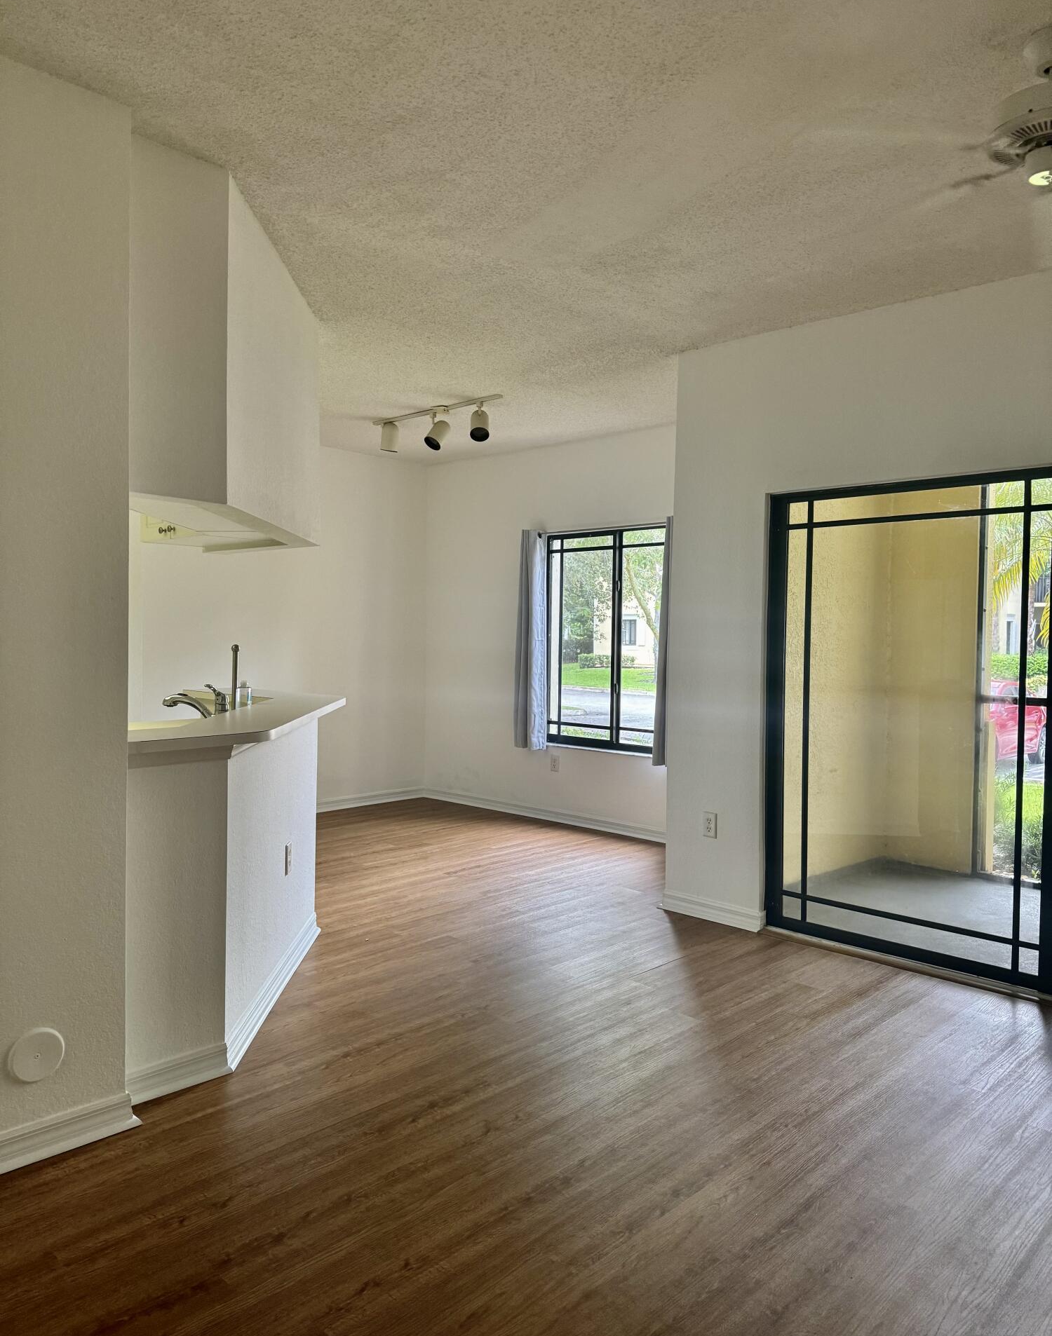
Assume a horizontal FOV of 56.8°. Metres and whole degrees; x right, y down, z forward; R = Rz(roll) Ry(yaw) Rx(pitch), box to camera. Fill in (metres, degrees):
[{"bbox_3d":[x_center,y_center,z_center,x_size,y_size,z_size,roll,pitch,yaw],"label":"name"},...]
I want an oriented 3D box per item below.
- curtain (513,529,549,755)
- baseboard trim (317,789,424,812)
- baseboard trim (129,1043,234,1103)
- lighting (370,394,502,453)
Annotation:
[{"bbox_3d":[0.030,-0.204,7.173,0.220,1.620,0.120,3,2,43],"label":"curtain"},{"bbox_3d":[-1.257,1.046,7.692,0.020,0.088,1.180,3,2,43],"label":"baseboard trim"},{"bbox_3d":[-1.032,1.200,2.869,0.020,0.088,0.351,3,2,43],"label":"baseboard trim"},{"bbox_3d":[-0.595,-1.481,6.003,1.141,0.230,0.150,3,2,43],"label":"lighting"}]

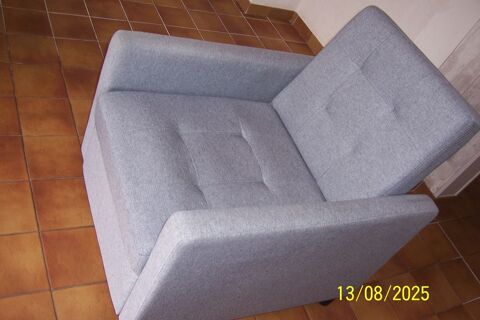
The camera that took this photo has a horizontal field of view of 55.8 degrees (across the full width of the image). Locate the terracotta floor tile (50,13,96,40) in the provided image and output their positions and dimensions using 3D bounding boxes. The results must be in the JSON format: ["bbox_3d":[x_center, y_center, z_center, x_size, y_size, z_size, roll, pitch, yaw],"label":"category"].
[{"bbox_3d":[-0.793,-0.628,2.147,0.199,0.010,0.199,-3,51,-33],"label":"terracotta floor tile"}]

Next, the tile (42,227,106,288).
[{"bbox_3d":[-0.497,0.298,1.395,0.200,0.010,0.200,-3,51,-33],"label":"tile"}]

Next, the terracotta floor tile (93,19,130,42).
[{"bbox_3d":[-0.627,-0.638,2.256,0.199,0.010,0.199,-3,51,-33],"label":"terracotta floor tile"}]

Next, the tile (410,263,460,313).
[{"bbox_3d":[0.836,0.550,1.946,0.199,0.010,0.199,-3,51,-33],"label":"tile"}]

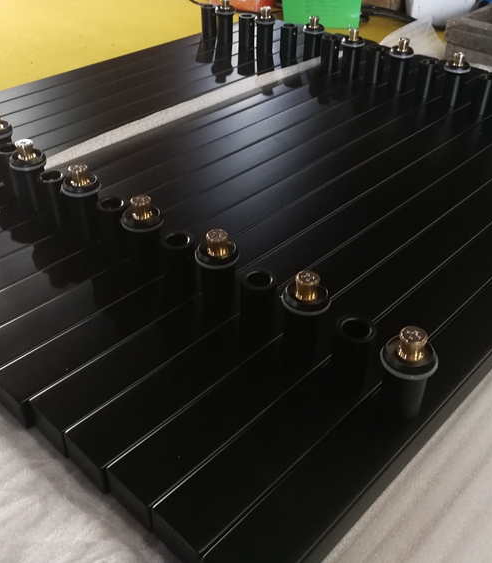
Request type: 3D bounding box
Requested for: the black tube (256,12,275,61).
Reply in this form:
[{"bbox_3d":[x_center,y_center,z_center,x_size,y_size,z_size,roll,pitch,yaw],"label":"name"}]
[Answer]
[{"bbox_3d":[0.031,-0.400,0.931,0.035,0.067,0.035,0,39,0],"label":"black tube"}]

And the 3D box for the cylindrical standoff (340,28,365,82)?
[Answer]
[{"bbox_3d":[0.155,-0.334,0.856,0.035,0.063,0.035,0,38,0],"label":"cylindrical standoff"}]

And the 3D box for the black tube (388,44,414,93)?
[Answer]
[{"bbox_3d":[0.219,-0.303,0.833,0.034,0.056,0.034,0,39,0],"label":"black tube"}]

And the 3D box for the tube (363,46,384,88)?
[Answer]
[{"bbox_3d":[0.187,-0.316,0.857,0.026,0.046,0.026,32,49,33],"label":"tube"}]

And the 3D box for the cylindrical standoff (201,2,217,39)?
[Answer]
[{"bbox_3d":[-0.064,-0.450,1.021,0.026,0.046,0.026,0,39,0],"label":"cylindrical standoff"}]

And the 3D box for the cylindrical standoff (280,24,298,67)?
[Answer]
[{"bbox_3d":[0.068,-0.381,0.930,0.026,0.046,0.026,0,38,0],"label":"cylindrical standoff"}]

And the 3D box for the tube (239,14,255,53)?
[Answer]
[{"bbox_3d":[0.002,-0.406,0.949,0.025,0.045,0.025,0,39,0],"label":"tube"}]

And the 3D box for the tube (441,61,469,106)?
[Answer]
[{"bbox_3d":[0.282,-0.268,0.793,0.034,0.052,0.034,32,49,33],"label":"tube"}]

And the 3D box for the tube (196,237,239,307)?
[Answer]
[{"bbox_3d":[-0.021,-0.005,0.455,0.035,0.056,0.035,0,39,0],"label":"tube"}]

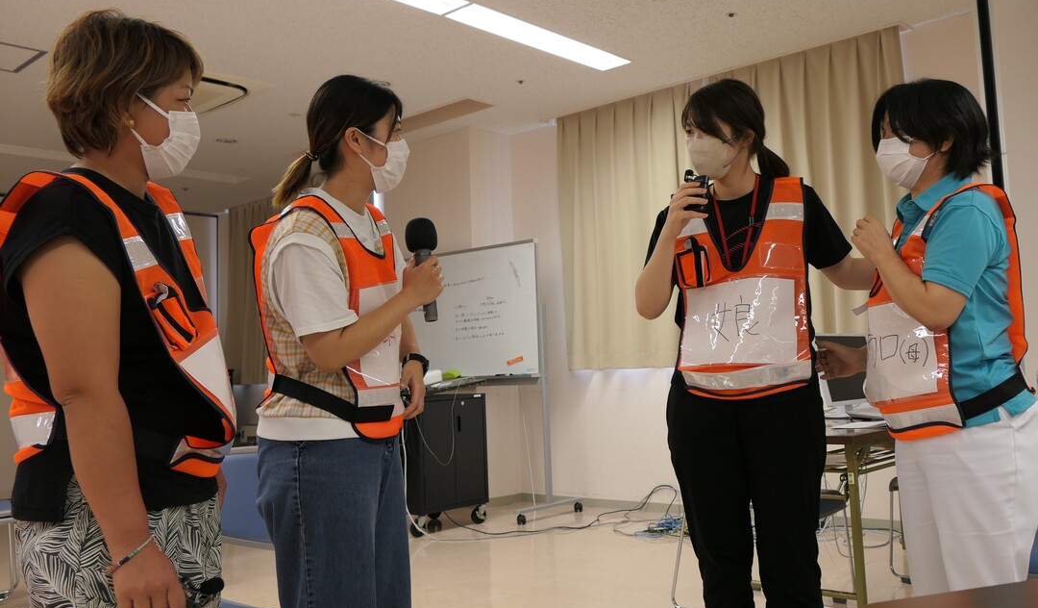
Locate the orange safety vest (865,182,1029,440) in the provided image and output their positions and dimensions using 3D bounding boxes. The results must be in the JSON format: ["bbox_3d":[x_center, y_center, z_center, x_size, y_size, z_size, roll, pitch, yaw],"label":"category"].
[{"bbox_3d":[0.948,0.016,1.780,0.330,0.550,0.390,-2,-5,0],"label":"orange safety vest"}]

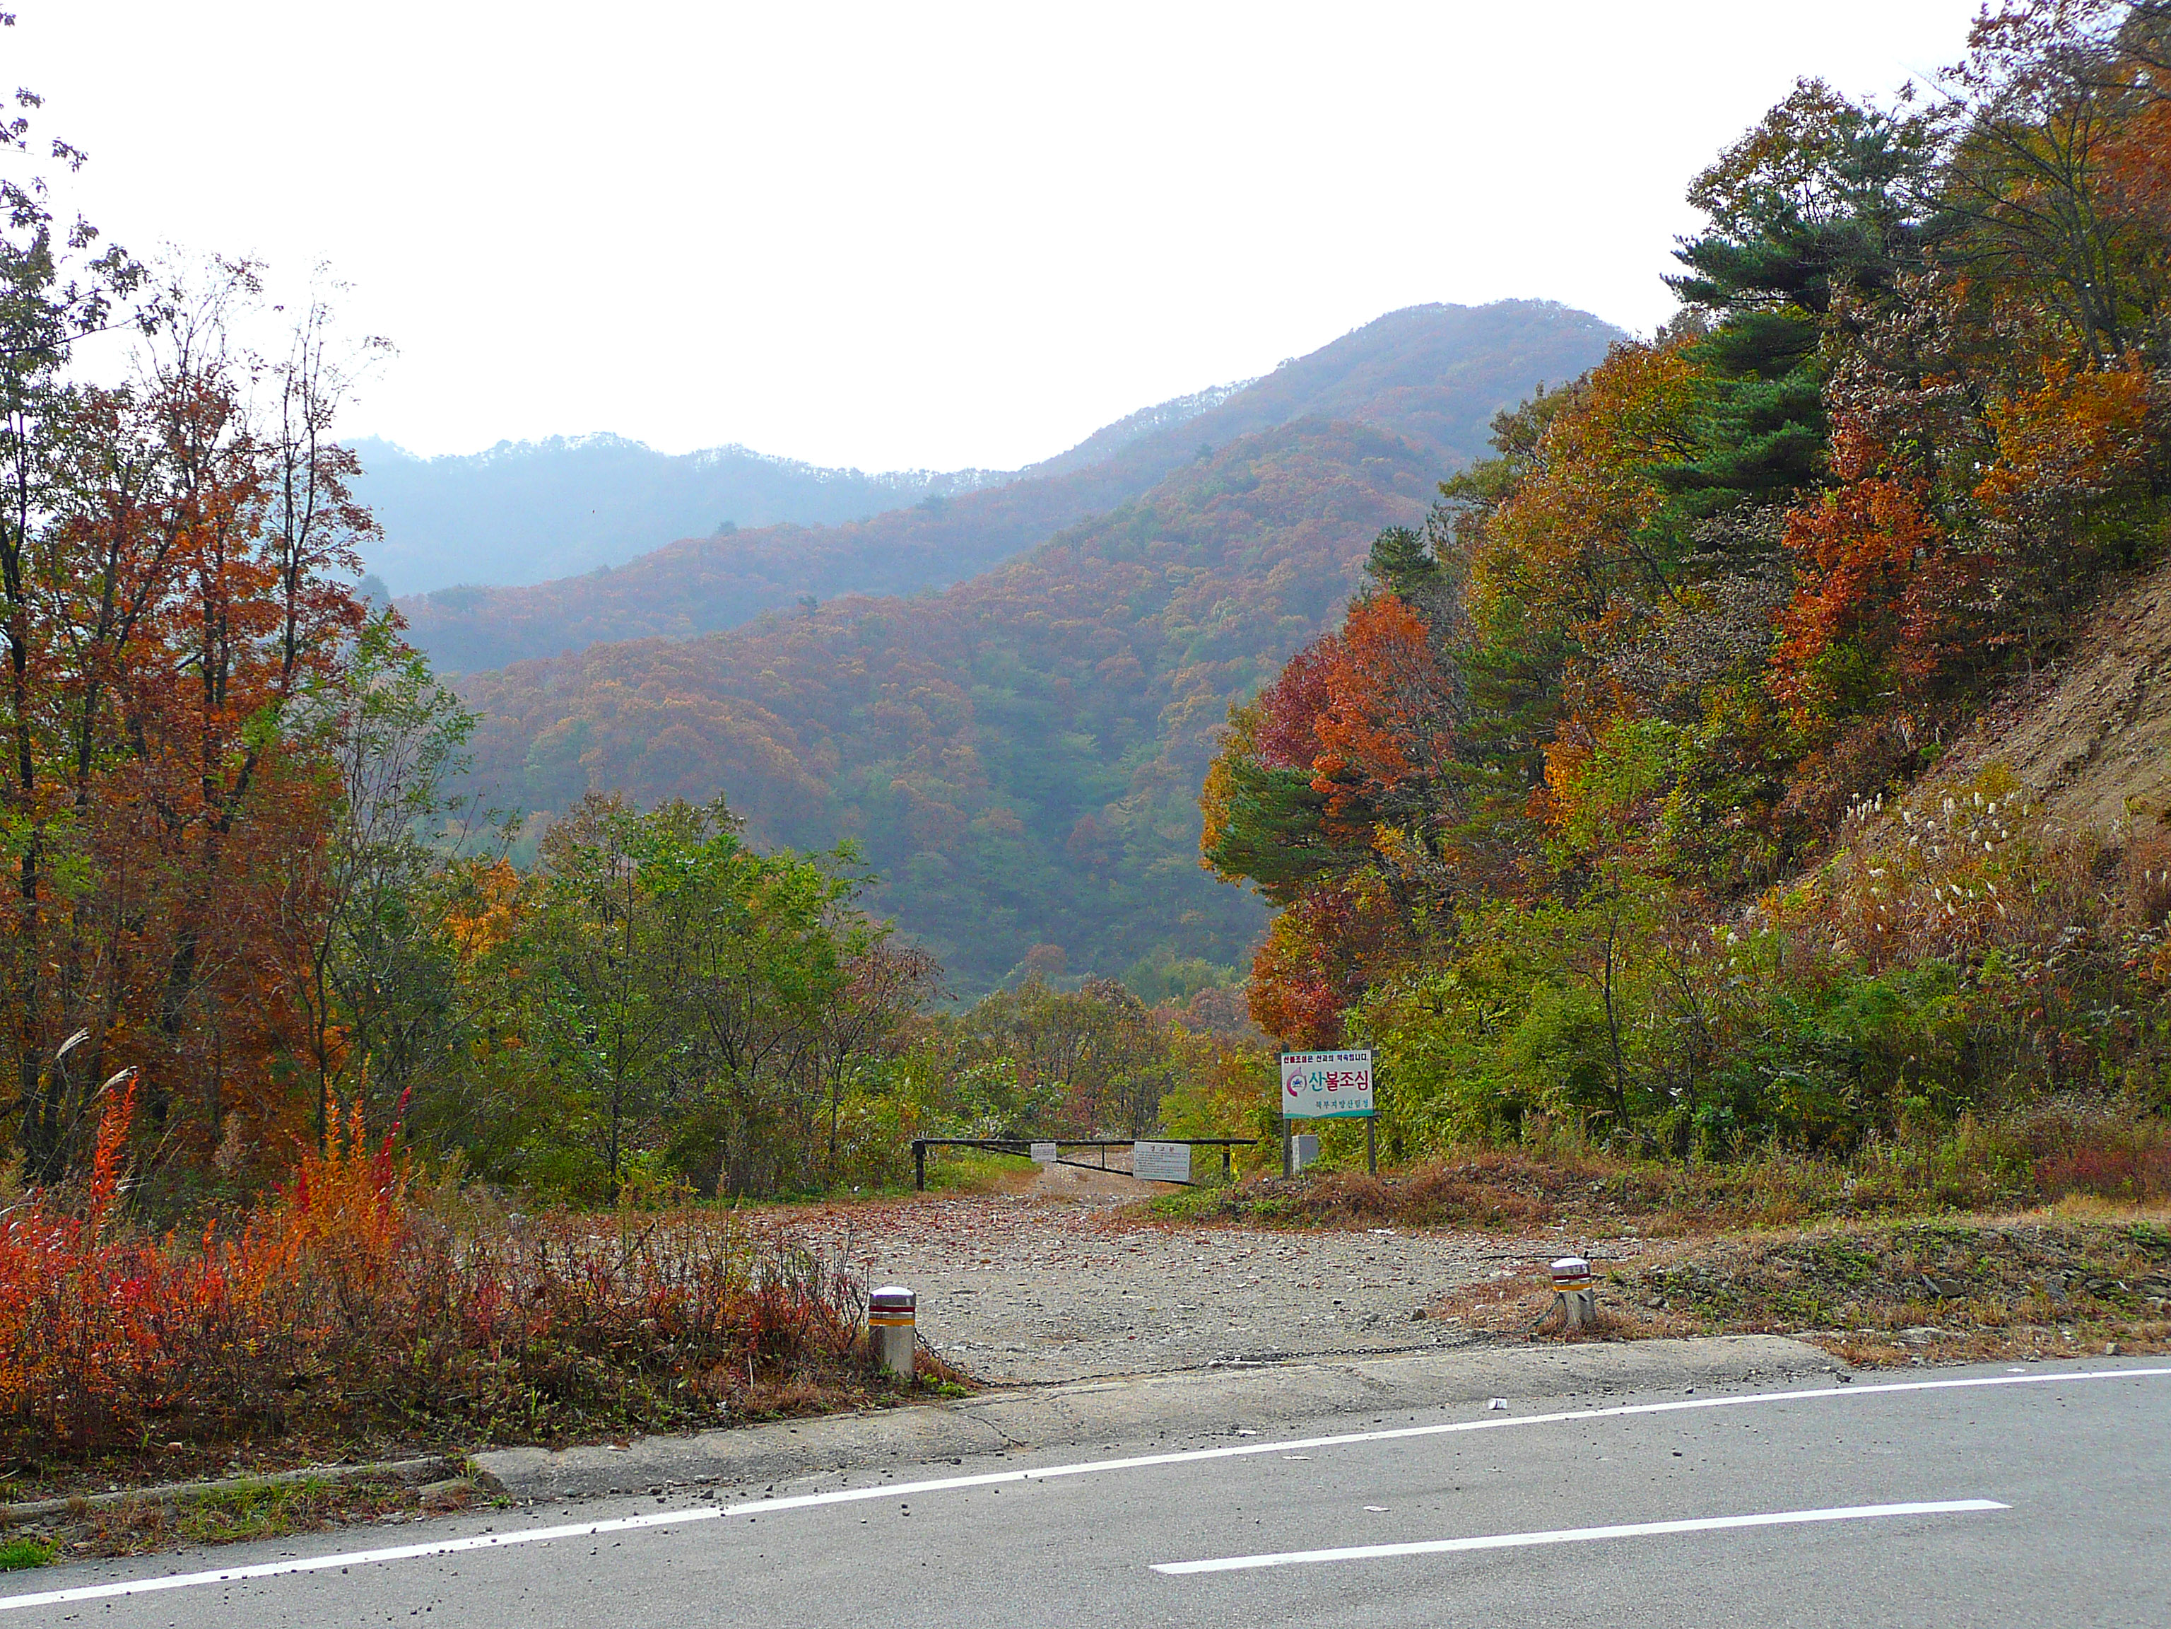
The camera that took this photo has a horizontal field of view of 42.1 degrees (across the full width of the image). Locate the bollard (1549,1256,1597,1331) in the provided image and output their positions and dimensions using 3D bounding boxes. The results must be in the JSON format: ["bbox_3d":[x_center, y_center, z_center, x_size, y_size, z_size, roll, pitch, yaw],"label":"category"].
[{"bbox_3d":[2.555,2.505,14.700,0.205,0.385,0.205,-6,-5,9],"label":"bollard"}]

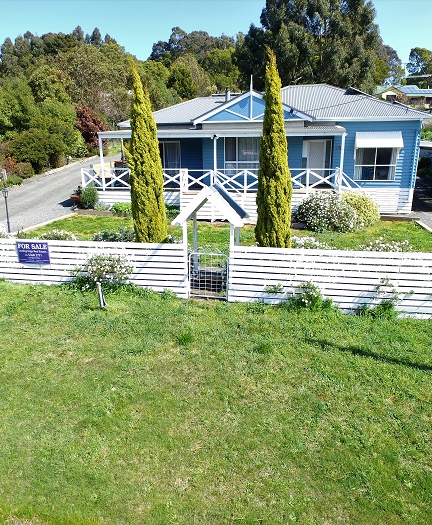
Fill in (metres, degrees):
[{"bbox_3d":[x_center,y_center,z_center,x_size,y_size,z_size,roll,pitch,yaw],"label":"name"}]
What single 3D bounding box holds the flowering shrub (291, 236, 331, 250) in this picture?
[{"bbox_3d":[2.454,-0.200,10.500,1.100,0.950,1.000,2,15,9],"label":"flowering shrub"}]

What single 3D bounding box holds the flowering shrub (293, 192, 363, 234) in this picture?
[{"bbox_3d":[4.200,-1.967,15.083,2.450,1.383,2.000,2,15,9],"label":"flowering shrub"}]

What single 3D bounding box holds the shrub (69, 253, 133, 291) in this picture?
[{"bbox_3d":[-2.857,0.249,10.053,1.420,0.981,0.750,2,15,9],"label":"shrub"}]

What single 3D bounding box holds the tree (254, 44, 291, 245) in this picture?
[{"bbox_3d":[1.387,-2.203,9.524,0.880,5.156,0.880,2,15,9],"label":"tree"}]

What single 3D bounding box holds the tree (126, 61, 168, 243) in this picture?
[{"bbox_3d":[-1.675,-2.245,10.032,0.880,5.005,0.880,2,15,9],"label":"tree"}]

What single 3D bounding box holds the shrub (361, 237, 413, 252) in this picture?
[{"bbox_3d":[4.300,-0.129,10.200,1.350,1.000,1.100,2,15,9],"label":"shrub"}]

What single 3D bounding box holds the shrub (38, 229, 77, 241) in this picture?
[{"bbox_3d":[-4.654,-0.563,11.800,1.200,0.950,1.000,2,15,9],"label":"shrub"}]

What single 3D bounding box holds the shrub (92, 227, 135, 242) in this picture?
[{"bbox_3d":[-2.757,-0.504,11.043,1.100,0.972,0.900,2,15,9],"label":"shrub"}]

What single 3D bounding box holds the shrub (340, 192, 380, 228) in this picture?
[{"bbox_3d":[5.713,-2.211,16.100,1.600,1.250,1.400,2,15,9],"label":"shrub"}]

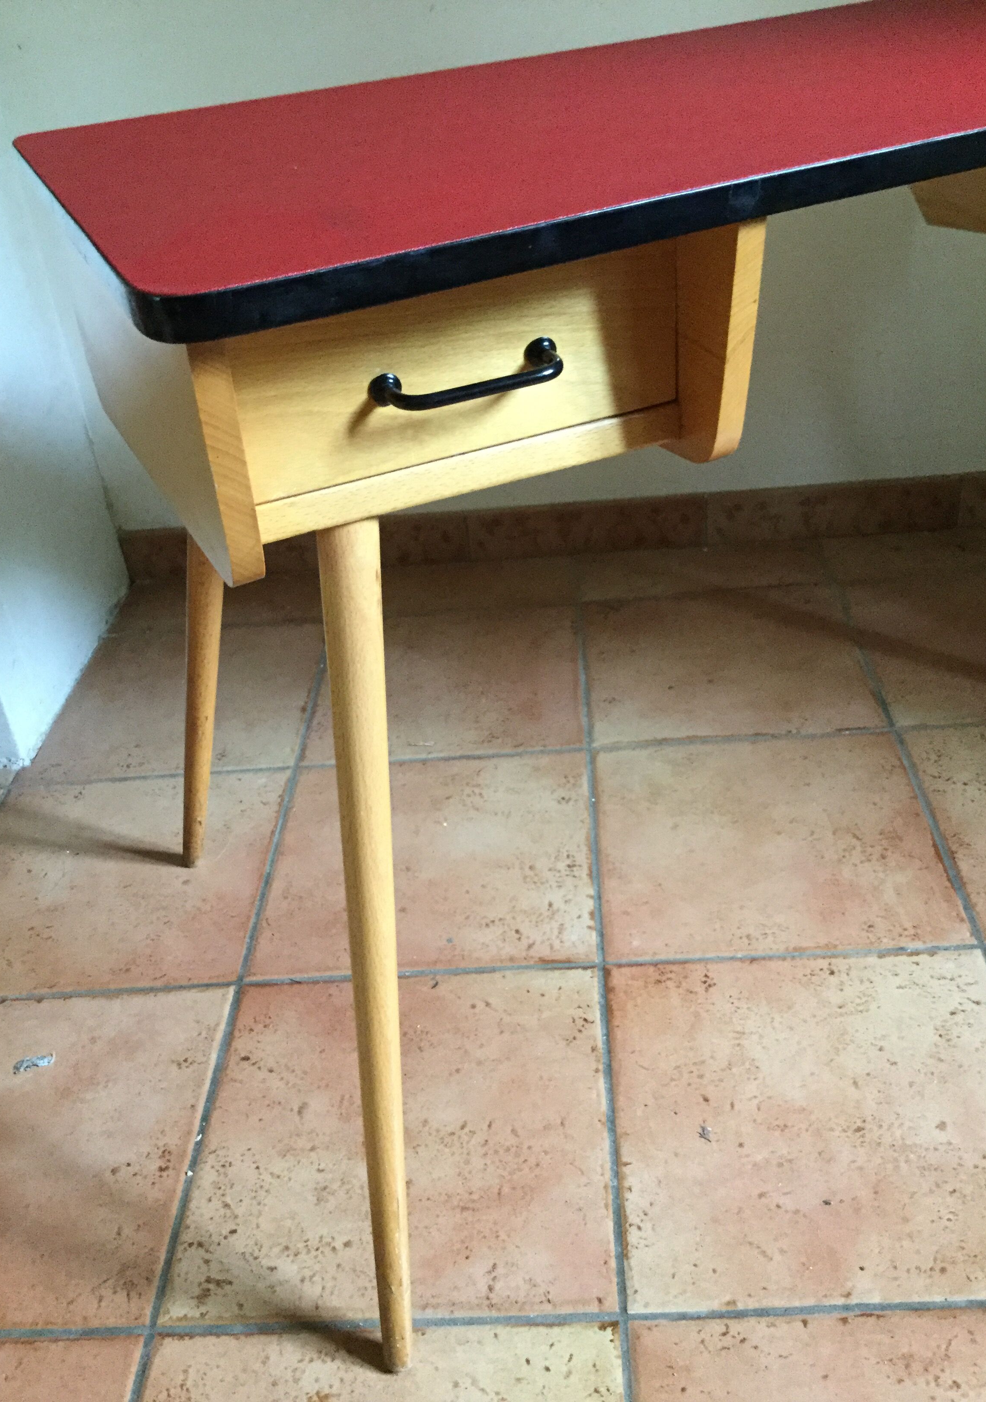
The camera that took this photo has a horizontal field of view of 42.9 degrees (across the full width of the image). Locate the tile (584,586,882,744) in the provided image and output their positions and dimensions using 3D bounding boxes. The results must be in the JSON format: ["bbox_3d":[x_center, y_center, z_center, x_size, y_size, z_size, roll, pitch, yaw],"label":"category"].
[{"bbox_3d":[0.285,-0.045,1.574,0.336,0.012,0.332,-4,34,4],"label":"tile"}]

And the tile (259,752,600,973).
[{"bbox_3d":[-0.064,0.165,1.318,0.336,0.012,0.332,-4,34,4],"label":"tile"}]

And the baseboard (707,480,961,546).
[{"bbox_3d":[0.485,-0.275,1.798,0.349,0.085,0.011,-4,34,4],"label":"baseboard"}]

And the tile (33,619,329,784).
[{"bbox_3d":[-0.393,-0.001,1.625,0.330,0.012,0.332,-4,34,4],"label":"tile"}]

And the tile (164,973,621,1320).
[{"bbox_3d":[-0.073,0.353,1.036,0.336,0.012,0.332,-4,34,4],"label":"tile"}]

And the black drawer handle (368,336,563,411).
[{"bbox_3d":[-0.009,-0.164,0.641,0.105,0.017,0.029,-18,35,-16],"label":"black drawer handle"}]

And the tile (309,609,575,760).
[{"bbox_3d":[-0.055,-0.023,1.600,0.336,0.012,0.332,-4,34,4],"label":"tile"}]

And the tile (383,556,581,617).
[{"bbox_3d":[-0.049,-0.158,1.803,0.336,0.012,0.142,-4,34,4],"label":"tile"}]

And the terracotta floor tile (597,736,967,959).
[{"bbox_3d":[0.277,0.143,1.293,0.336,0.012,0.332,-4,34,4],"label":"terracotta floor tile"}]

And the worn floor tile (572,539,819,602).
[{"bbox_3d":[0.292,-0.180,1.777,0.336,0.012,0.142,-4,34,4],"label":"worn floor tile"}]

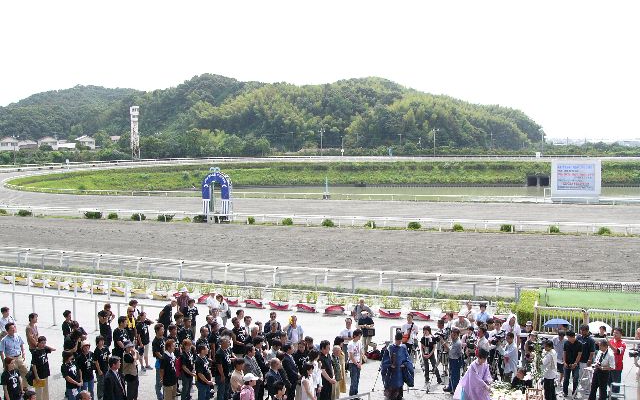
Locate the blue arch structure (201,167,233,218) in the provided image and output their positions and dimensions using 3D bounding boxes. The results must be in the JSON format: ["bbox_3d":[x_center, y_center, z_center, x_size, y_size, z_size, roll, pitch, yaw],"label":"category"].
[{"bbox_3d":[-8.801,-0.467,56.549,2.600,4.500,0.800,1,6,22],"label":"blue arch structure"}]

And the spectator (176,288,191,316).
[{"bbox_3d":[-4.204,3.572,20.737,0.520,1.720,0.350,1,6,24],"label":"spectator"}]

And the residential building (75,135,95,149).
[{"bbox_3d":[-106.145,-26.007,300.000,8.500,7.200,8.000,-2,5,-15],"label":"residential building"}]

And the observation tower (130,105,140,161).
[{"bbox_3d":[-69.429,-24.681,250.609,2.500,20.200,2.500,-5,6,-37],"label":"observation tower"}]

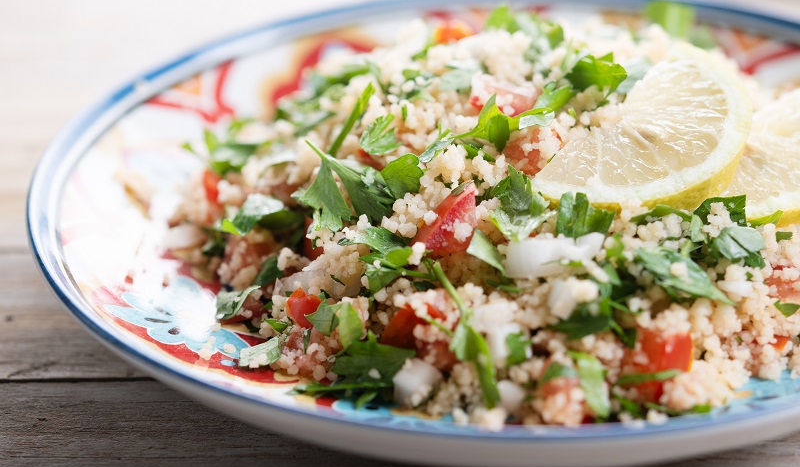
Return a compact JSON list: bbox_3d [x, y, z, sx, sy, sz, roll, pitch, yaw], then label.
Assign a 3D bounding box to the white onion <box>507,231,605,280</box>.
[{"bbox_3d":[0.037,0.005,0.476,0.024,0.009,0.011,-2,28,0],"label":"white onion"}]

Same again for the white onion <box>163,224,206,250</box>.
[{"bbox_3d":[-0.057,0.001,0.531,0.012,0.005,0.007,-2,28,0],"label":"white onion"}]

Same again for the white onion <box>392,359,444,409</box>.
[{"bbox_3d":[0.004,0.033,0.448,0.011,0.009,0.009,-2,28,0],"label":"white onion"}]

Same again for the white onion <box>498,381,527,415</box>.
[{"bbox_3d":[0.025,0.037,0.442,0.007,0.006,0.006,-2,28,0],"label":"white onion"}]

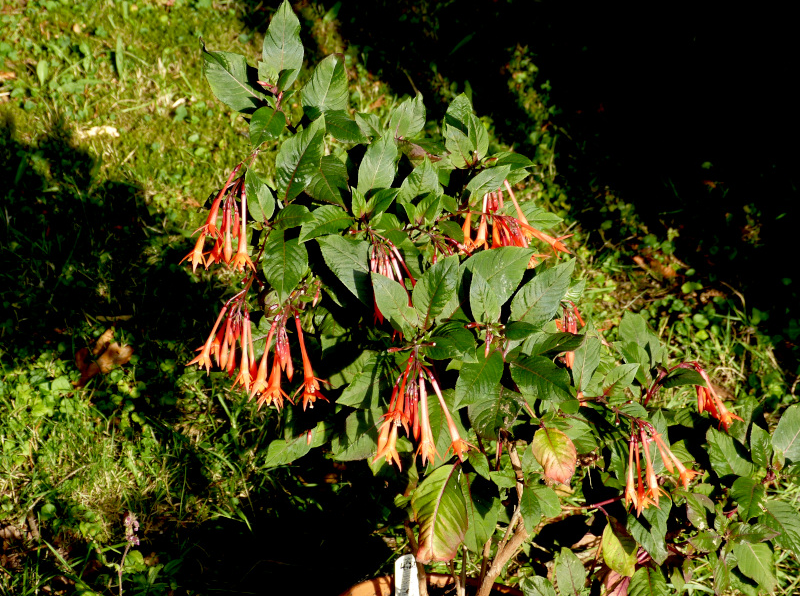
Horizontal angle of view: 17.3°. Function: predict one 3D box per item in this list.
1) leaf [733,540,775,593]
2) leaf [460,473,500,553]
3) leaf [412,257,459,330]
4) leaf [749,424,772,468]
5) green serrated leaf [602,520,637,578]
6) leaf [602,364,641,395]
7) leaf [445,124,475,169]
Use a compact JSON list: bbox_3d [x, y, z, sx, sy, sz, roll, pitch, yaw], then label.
[{"bbox_3d":[0.292,0.219,2.150,0.032,0.010,0.054,-24,70,-13],"label":"leaf"},{"bbox_3d":[0.065,0.174,2.140,0.034,0.016,0.069,-6,73,-8],"label":"leaf"},{"bbox_3d":[0.028,-0.005,2.060,0.033,0.016,0.065,19,74,15],"label":"leaf"},{"bbox_3d":[0.295,0.120,2.150,0.019,0.038,0.008,-16,-11,-7],"label":"leaf"},{"bbox_3d":[0.177,0.202,2.120,0.026,0.052,0.009,-22,-6,10],"label":"green serrated leaf"},{"bbox_3d":[0.179,0.066,2.130,0.043,0.008,0.023,-40,68,-17],"label":"leaf"},{"bbox_3d":[0.047,-0.120,2.080,0.021,0.016,0.042,-27,69,-4],"label":"leaf"}]

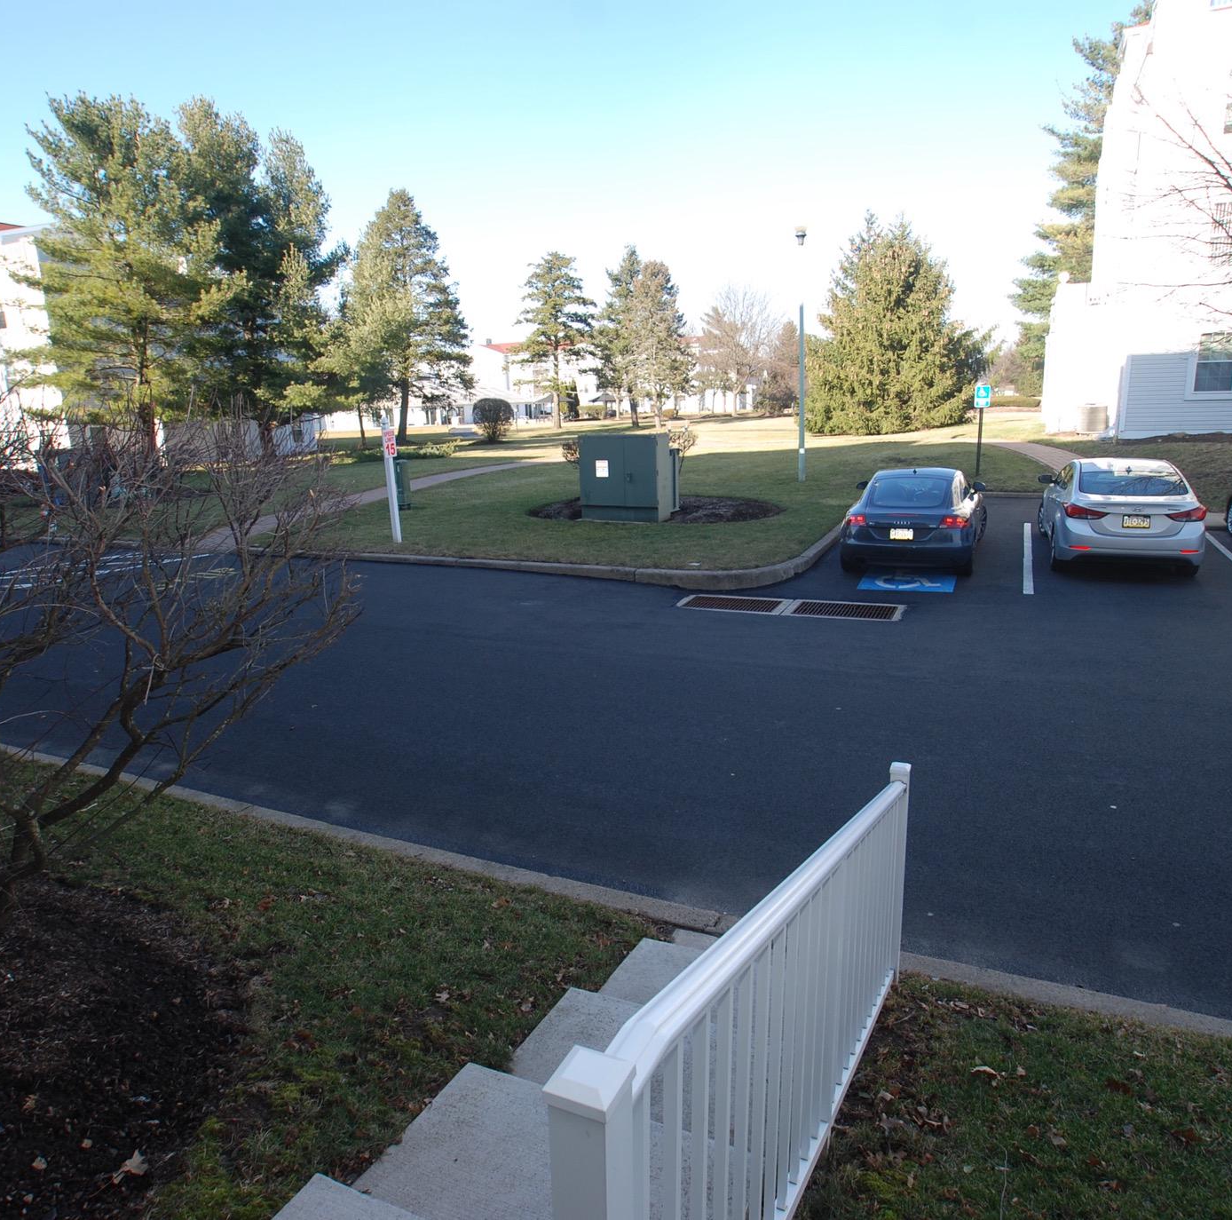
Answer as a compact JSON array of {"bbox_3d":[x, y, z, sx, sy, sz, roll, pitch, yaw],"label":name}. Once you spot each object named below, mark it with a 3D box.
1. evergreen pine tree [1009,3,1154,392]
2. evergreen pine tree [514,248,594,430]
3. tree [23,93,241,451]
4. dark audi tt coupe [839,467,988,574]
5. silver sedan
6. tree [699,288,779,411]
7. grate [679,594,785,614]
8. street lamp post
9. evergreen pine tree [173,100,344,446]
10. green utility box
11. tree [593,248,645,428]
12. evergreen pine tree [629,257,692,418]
[{"bbox_3d":[23.534,-18.603,37.840,7.360,17.280,7.360,-2,14,0],"label":"evergreen pine tree"},{"bbox_3d":[-4.525,-19.276,58.500,5.394,12.005,5.394,-2,14,0],"label":"evergreen pine tree"},{"bbox_3d":[-17.943,-11.929,29.943,8.000,12.860,8.000,-1,14,0],"label":"tree"},{"bbox_3d":[4.859,-1.538,12.991,1.850,1.360,4.190,5,17,26],"label":"dark audi tt coupe"},{"bbox_3d":[7.720,-1.590,12.500,1.800,1.440,4.570,4,16,25],"label":"silver sedan"},{"bbox_3d":[12.438,-26.566,83.412,8.075,12.701,8.075,-2,14,0],"label":"tree"},{"bbox_3d":[1.566,-0.048,10.607,1.270,0.060,0.660,4,16,23],"label":"grate"},{"bbox_3d":[4.197,-5.694,18.328,0.280,5.560,0.280,-1,14,0],"label":"street lamp post"},{"bbox_3d":[-14.804,-13.475,33.816,7.000,13.920,7.000,-1,14,0],"label":"evergreen pine tree"},{"bbox_3d":[0.339,-2.836,17.126,1.770,1.720,1.300,5,16,25],"label":"green utility box"},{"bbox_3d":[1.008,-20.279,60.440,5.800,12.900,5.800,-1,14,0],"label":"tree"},{"bbox_3d":[3.136,-19.174,58.602,5.200,11.550,5.200,-1,14,0],"label":"evergreen pine tree"}]

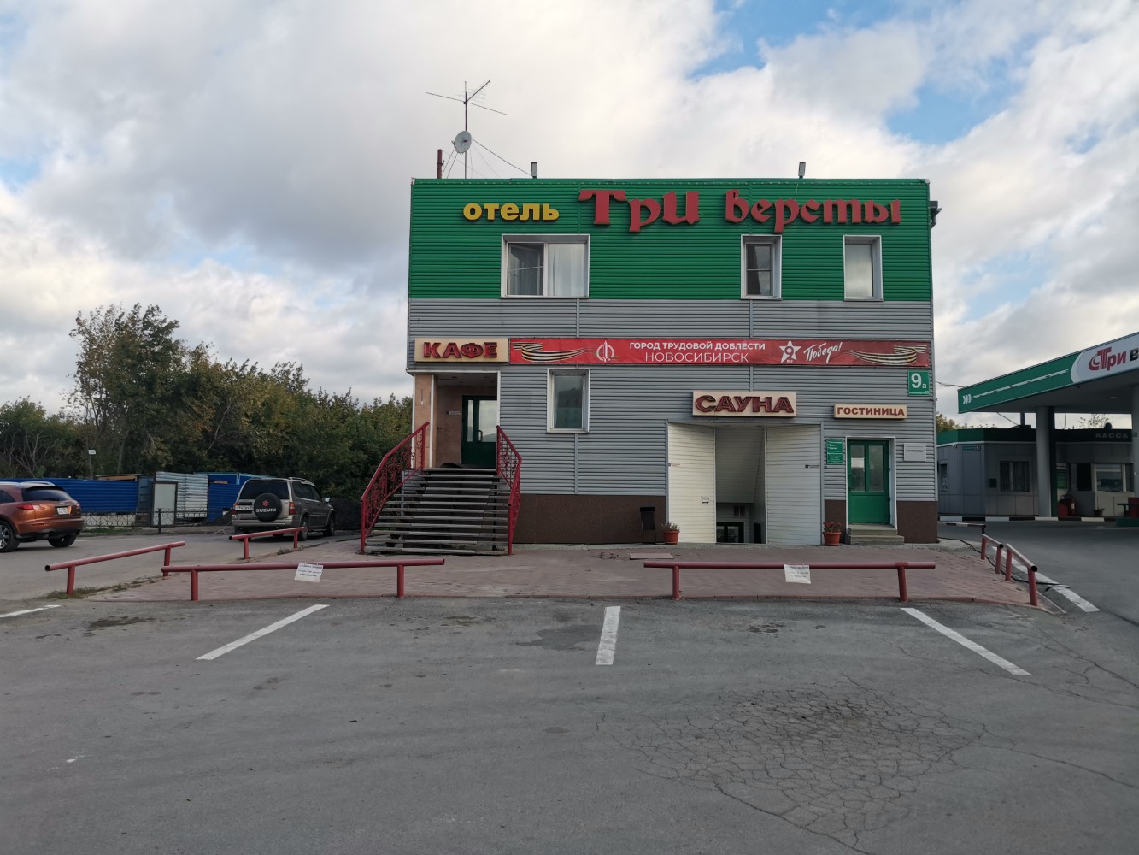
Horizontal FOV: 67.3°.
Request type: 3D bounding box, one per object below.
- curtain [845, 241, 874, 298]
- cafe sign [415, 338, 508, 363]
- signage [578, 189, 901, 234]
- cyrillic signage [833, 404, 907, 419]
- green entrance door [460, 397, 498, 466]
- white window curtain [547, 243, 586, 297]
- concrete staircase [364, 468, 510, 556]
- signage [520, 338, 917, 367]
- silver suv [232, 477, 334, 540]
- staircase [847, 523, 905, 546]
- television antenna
[{"bbox_3d":[7.218,-3.934,21.368,0.746,1.494,0.100,1,-5,2],"label":"curtain"},{"bbox_3d":[-2.746,-1.961,21.961,2.402,0.586,0.202,1,-5,2],"label":"cafe sign"},{"bbox_3d":[4.128,-5.251,20.885,7.821,1.123,0.140,1,-5,2],"label":"signage"},{"bbox_3d":[7.138,-0.364,20.372,1.733,0.340,0.140,1,-5,2],"label":"cyrillic signage"},{"bbox_3d":[-2.417,0.106,24.099,1.312,1.995,0.101,1,-5,2],"label":"green entrance door"},{"bbox_3d":[-0.077,-3.968,21.615,0.988,1.396,0.100,1,-5,2],"label":"white window curtain"},{"bbox_3d":[-2.782,1.897,20.100,3.149,1.958,3.230,1,-5,2],"label":"concrete staircase"},{"bbox_3d":[3.576,-1.807,20.659,10.054,0.662,0.050,1,-5,2],"label":"signage"},{"bbox_3d":[-8.396,2.436,25.646,1.770,1.740,4.400,1,-5,1],"label":"silver suv"},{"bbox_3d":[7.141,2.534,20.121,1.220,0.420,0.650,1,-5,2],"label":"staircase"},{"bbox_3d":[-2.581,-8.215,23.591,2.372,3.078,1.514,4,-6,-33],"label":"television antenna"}]

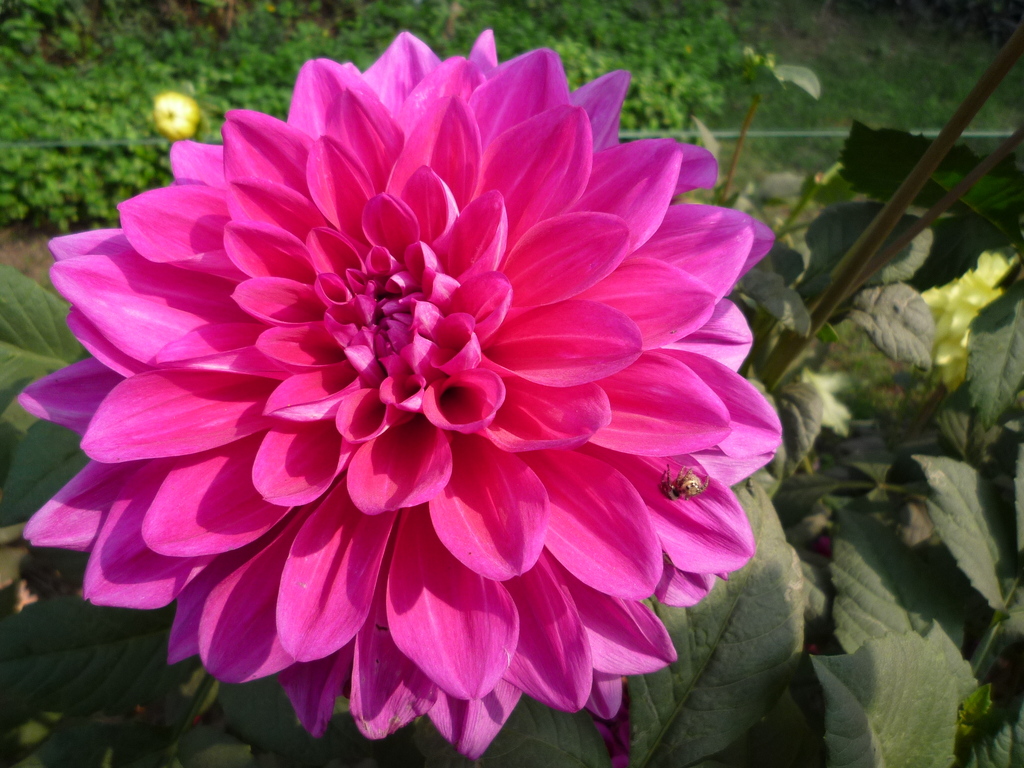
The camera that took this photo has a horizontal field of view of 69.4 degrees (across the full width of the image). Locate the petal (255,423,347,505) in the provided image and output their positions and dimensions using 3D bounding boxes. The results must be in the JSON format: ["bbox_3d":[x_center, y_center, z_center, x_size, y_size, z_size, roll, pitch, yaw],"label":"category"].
[{"bbox_3d":[-0.059,0.023,0.215,0.022,0.012,0.036,35,48,12],"label":"petal"}]

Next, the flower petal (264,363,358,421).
[{"bbox_3d":[-0.057,0.003,0.217,0.033,0.014,0.015,-29,71,-38],"label":"flower petal"}]

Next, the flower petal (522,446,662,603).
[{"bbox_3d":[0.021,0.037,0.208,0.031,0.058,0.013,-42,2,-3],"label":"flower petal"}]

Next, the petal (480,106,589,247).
[{"bbox_3d":[0.006,-0.060,0.218,0.030,0.056,0.015,33,-10,5],"label":"petal"}]

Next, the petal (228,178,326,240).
[{"bbox_3d":[-0.066,-0.049,0.212,0.035,0.017,0.014,30,6,3],"label":"petal"}]

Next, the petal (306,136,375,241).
[{"bbox_3d":[-0.050,-0.057,0.216,0.019,0.031,0.011,-31,12,-14],"label":"petal"}]

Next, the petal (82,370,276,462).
[{"bbox_3d":[-0.094,0.011,0.211,0.055,0.012,0.023,-12,71,-4],"label":"petal"}]

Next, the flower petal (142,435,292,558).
[{"bbox_3d":[-0.087,0.033,0.225,0.051,0.012,0.027,-33,74,-26],"label":"flower petal"}]

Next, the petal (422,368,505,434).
[{"bbox_3d":[-0.014,0.005,0.203,0.021,0.018,0.022,-9,17,-16],"label":"petal"}]

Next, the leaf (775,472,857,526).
[{"bbox_3d":[0.126,0.049,0.310,0.038,0.012,0.026,-4,54,-10],"label":"leaf"}]

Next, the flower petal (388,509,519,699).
[{"bbox_3d":[-0.020,0.060,0.217,0.036,0.014,0.062,-18,63,-4],"label":"flower petal"}]

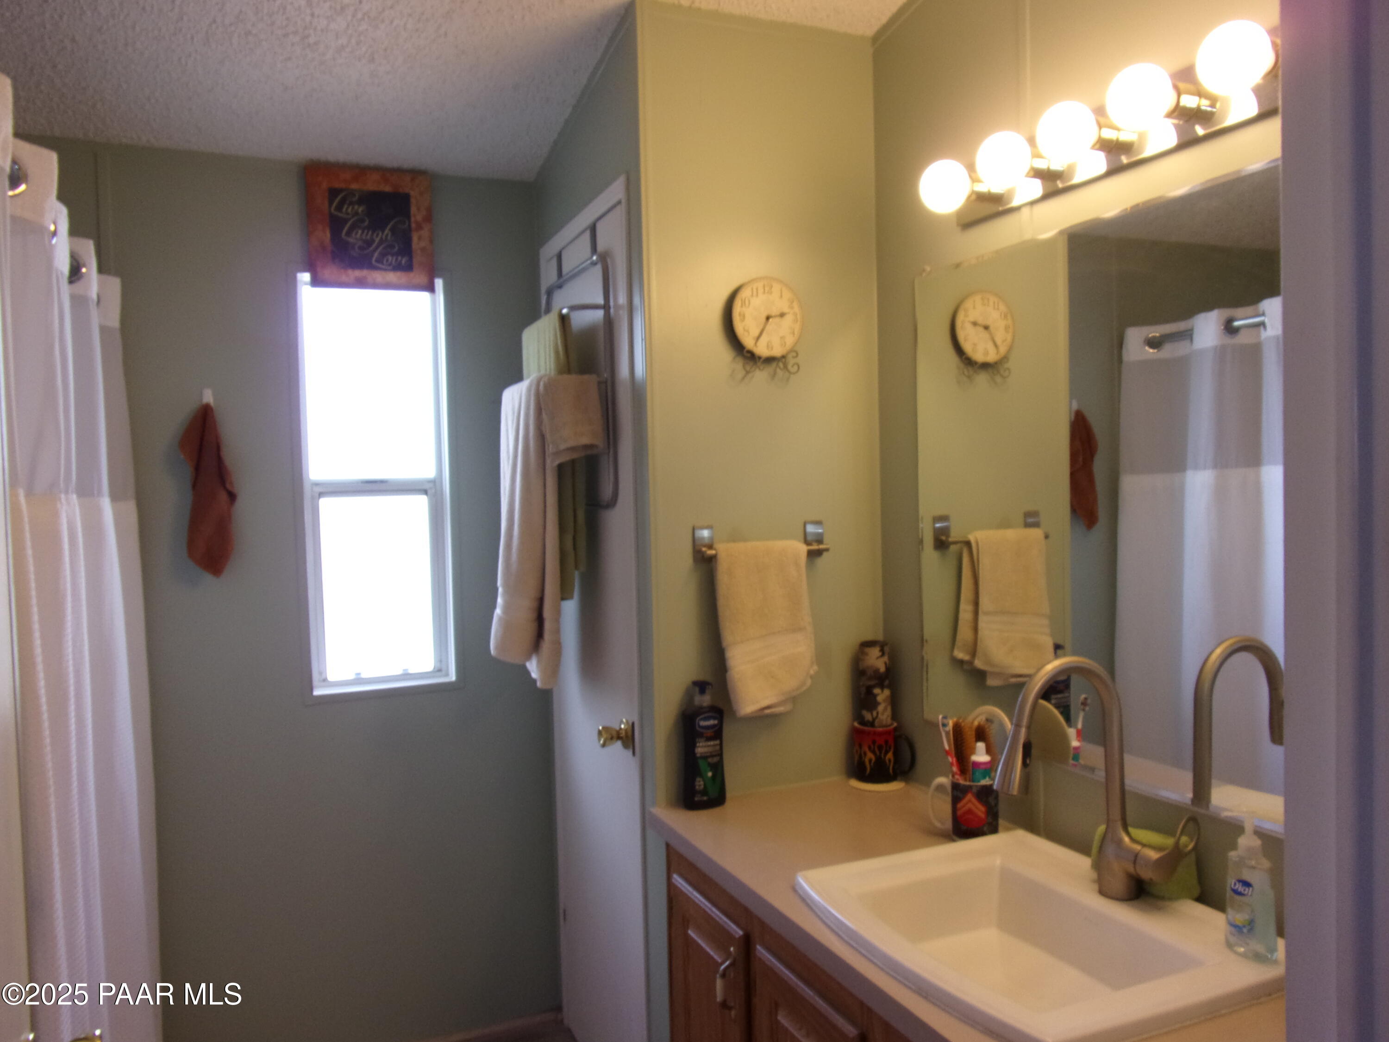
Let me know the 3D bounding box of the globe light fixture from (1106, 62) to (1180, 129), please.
[{"bbox_3d":[0.597,-0.568,1.294,0.082,0.082,0.082,-2,2,-26],"label":"globe light fixture"}]

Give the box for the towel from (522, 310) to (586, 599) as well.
[{"bbox_3d":[-0.305,-0.137,2.093,0.055,0.585,0.300,-2,2,-26],"label":"towel"}]

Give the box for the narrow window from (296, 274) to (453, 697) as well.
[{"bbox_3d":[-0.723,-0.086,2.207,0.313,0.939,0.060,-2,2,-25],"label":"narrow window"}]

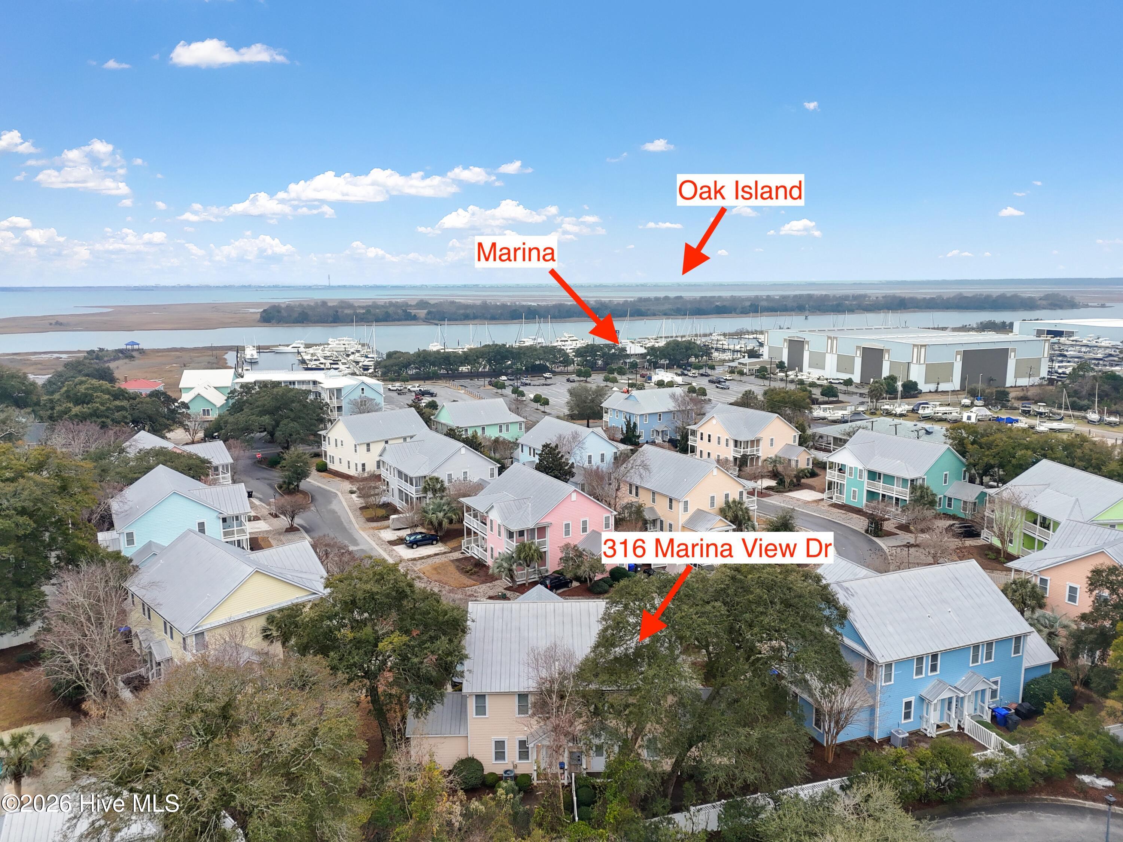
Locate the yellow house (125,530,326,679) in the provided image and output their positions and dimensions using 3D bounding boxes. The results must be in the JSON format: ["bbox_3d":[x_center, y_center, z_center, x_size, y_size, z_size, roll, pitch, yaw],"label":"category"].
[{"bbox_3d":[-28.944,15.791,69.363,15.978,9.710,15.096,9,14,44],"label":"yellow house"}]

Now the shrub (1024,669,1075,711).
[{"bbox_3d":[38.207,20.978,60.902,3.500,2.750,2.800,-4,11,-20],"label":"shrub"}]

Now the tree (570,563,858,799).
[{"bbox_3d":[9.826,16.510,50.129,17.300,14.600,14.500,0,10,0],"label":"tree"}]

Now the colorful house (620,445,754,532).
[{"bbox_3d":[17.094,9.563,105.660,12.800,9.900,16.300,-6,12,-30],"label":"colorful house"}]

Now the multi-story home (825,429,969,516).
[{"bbox_3d":[49.292,7.151,114.415,14.496,9.710,15.478,-7,12,-34],"label":"multi-story home"}]

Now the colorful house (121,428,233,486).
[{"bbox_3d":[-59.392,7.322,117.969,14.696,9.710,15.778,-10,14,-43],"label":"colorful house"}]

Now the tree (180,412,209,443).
[{"bbox_3d":[-77.072,1.549,163.023,5.900,6.700,5.800,-5,11,-26],"label":"tree"}]

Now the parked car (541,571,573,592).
[{"bbox_3d":[-0.449,17.174,83.310,4.400,1.660,1.800,-10,14,-43],"label":"parked car"}]

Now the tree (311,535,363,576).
[{"bbox_3d":[-25.163,15.390,87.071,5.600,5.300,5.300,-3,10,-17],"label":"tree"}]

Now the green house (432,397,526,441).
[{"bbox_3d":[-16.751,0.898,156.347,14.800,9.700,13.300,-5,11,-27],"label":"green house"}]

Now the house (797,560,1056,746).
[{"bbox_3d":[26.986,16.685,61.988,21.400,9.800,14.000,-4,11,-19],"label":"house"}]

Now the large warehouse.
[{"bbox_3d":[120.836,-24.549,282.942,51.500,15.300,82.000,-4,11,-18],"label":"large warehouse"}]

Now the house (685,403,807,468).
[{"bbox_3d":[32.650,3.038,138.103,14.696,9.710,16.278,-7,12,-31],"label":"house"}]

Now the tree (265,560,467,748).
[{"bbox_3d":[-13.124,16.638,53.306,12.500,13.800,12.000,0,10,0],"label":"tree"}]

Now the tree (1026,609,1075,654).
[{"bbox_3d":[41.670,18.740,66.336,4.200,4.400,4.200,0,10,0],"label":"tree"}]

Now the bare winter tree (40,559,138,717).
[{"bbox_3d":[-36.072,16.533,59.006,7.500,12.000,7.500,0,10,0],"label":"bare winter tree"}]

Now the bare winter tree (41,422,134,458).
[{"bbox_3d":[-82.645,4.807,135.828,15.000,9.200,11.000,0,10,0],"label":"bare winter tree"}]

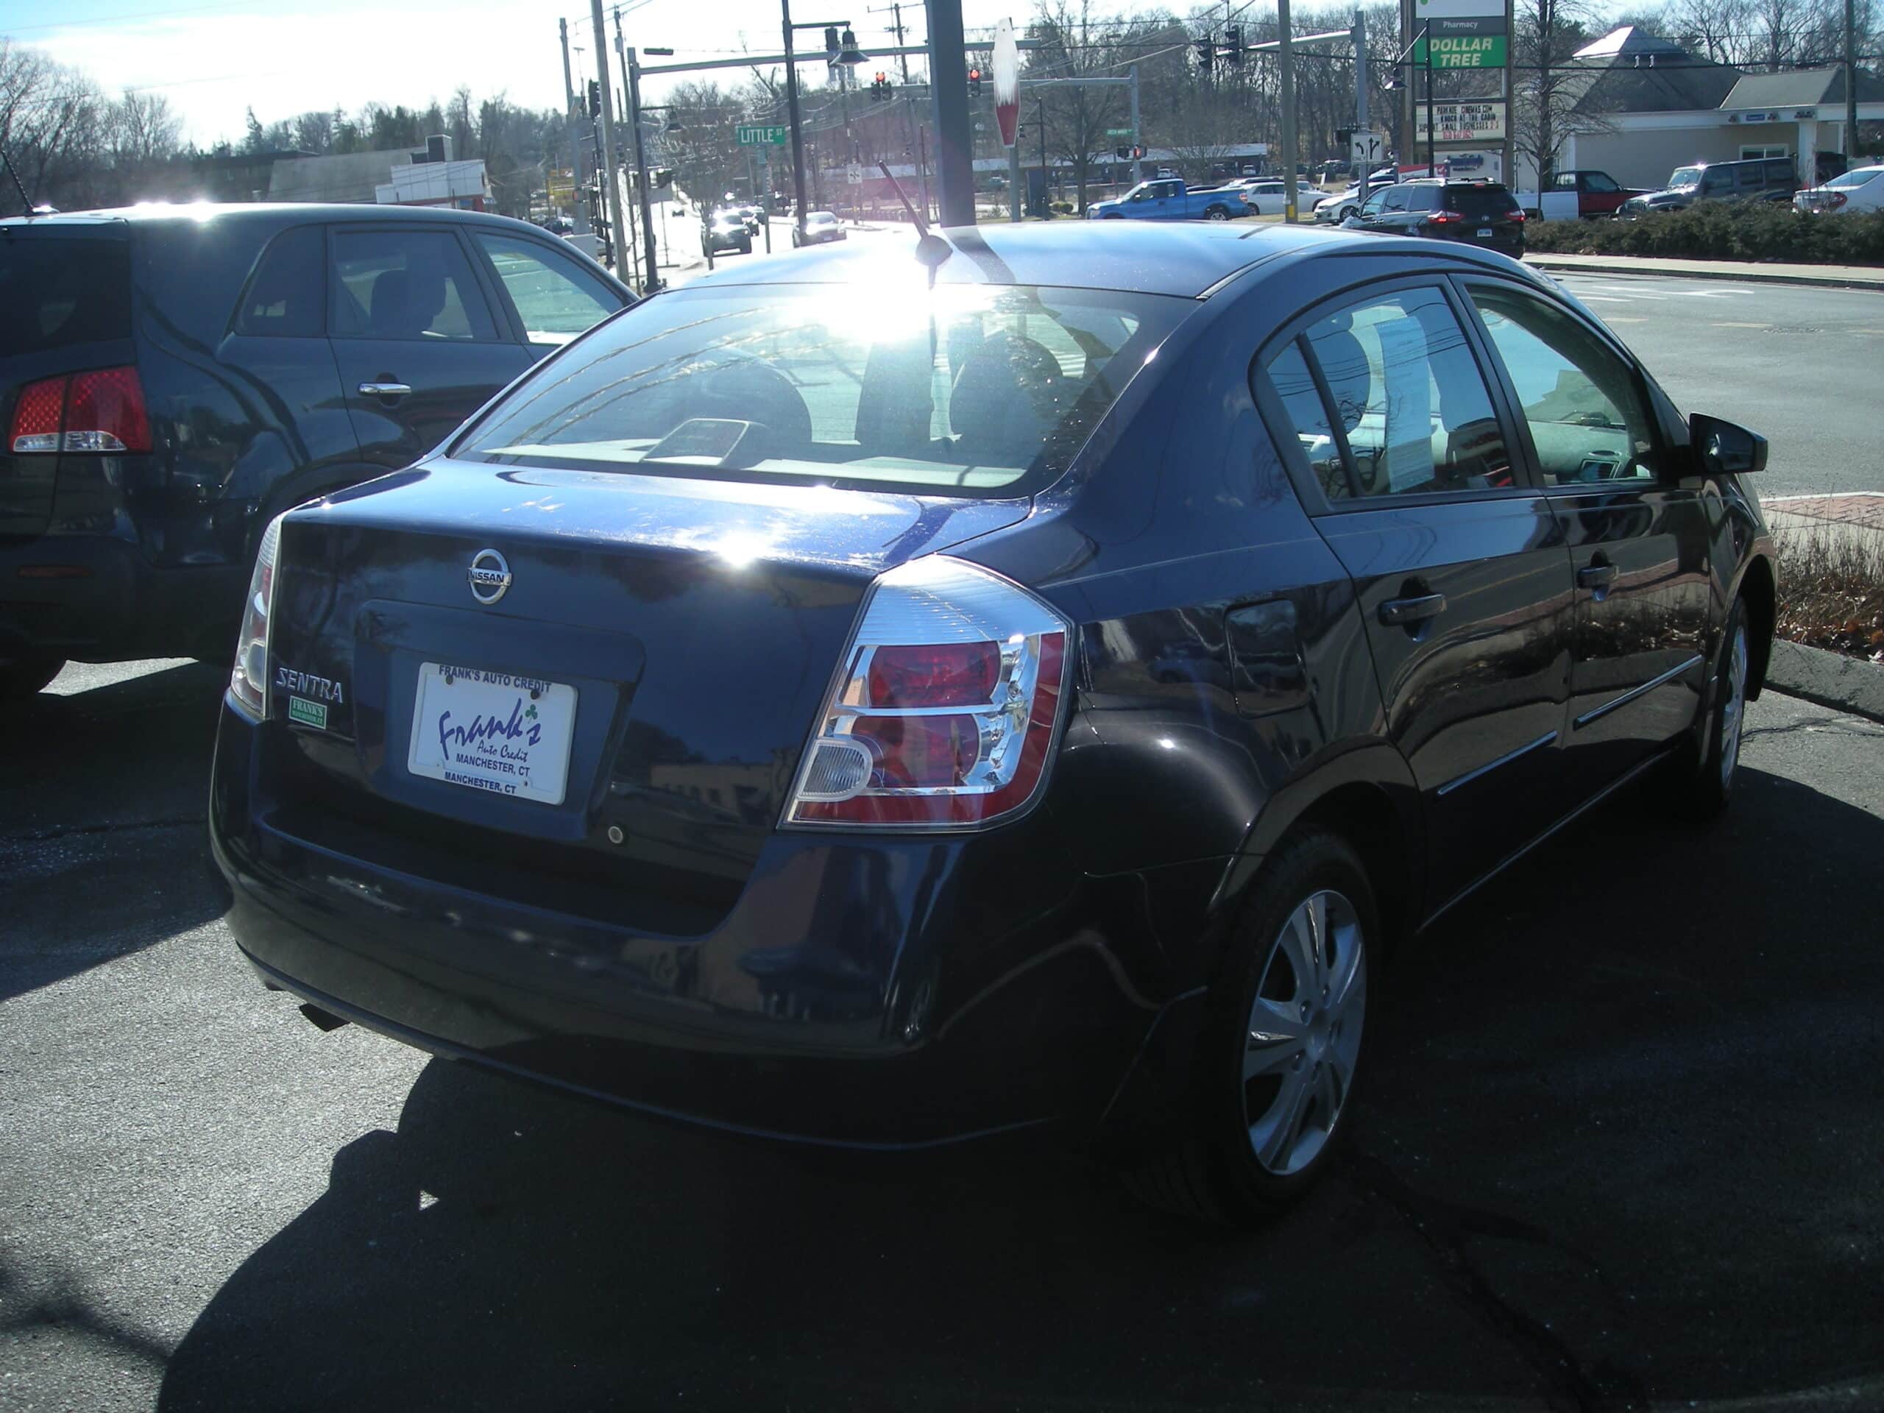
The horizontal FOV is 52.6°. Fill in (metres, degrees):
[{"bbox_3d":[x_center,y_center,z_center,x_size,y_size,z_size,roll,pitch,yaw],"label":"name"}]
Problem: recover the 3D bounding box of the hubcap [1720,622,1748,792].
[{"bbox_3d":[2.082,-0.003,5.049,0.060,0.435,0.435,6,14,29],"label":"hubcap"}]

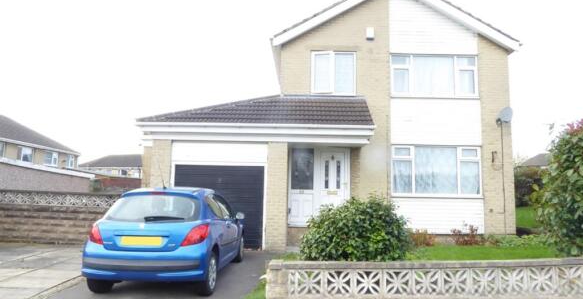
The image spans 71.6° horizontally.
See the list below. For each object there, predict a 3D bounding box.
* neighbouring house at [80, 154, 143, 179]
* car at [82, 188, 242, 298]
[{"bbox_3d":[-24.636,4.346,62.303,12.000,6.930,8.000,1,-7,1],"label":"neighbouring house"},{"bbox_3d":[-1.831,1.430,7.063,1.770,1.470,4.020,1,-5,2],"label":"car"}]

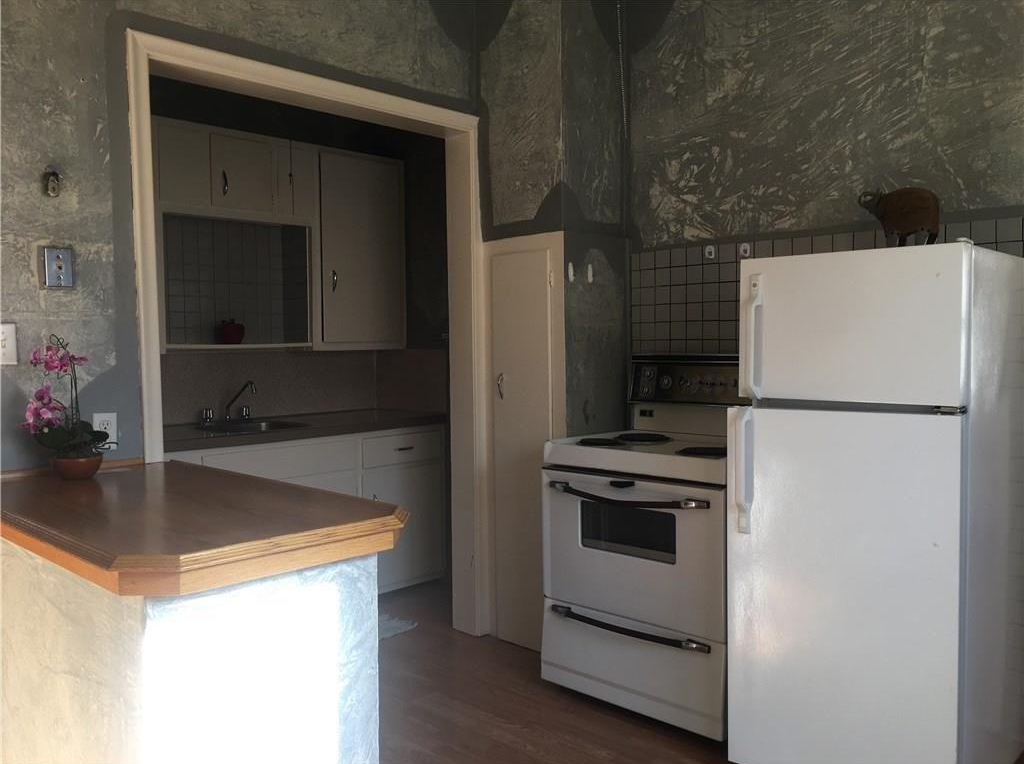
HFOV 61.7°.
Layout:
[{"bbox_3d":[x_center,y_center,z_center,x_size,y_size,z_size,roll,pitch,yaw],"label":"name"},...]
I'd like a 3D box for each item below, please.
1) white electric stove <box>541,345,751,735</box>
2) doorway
[{"bbox_3d":[0.596,0.518,3.129,0.768,1.213,0.662,2,4,44],"label":"white electric stove"},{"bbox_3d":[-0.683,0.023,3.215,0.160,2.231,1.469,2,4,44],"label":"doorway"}]

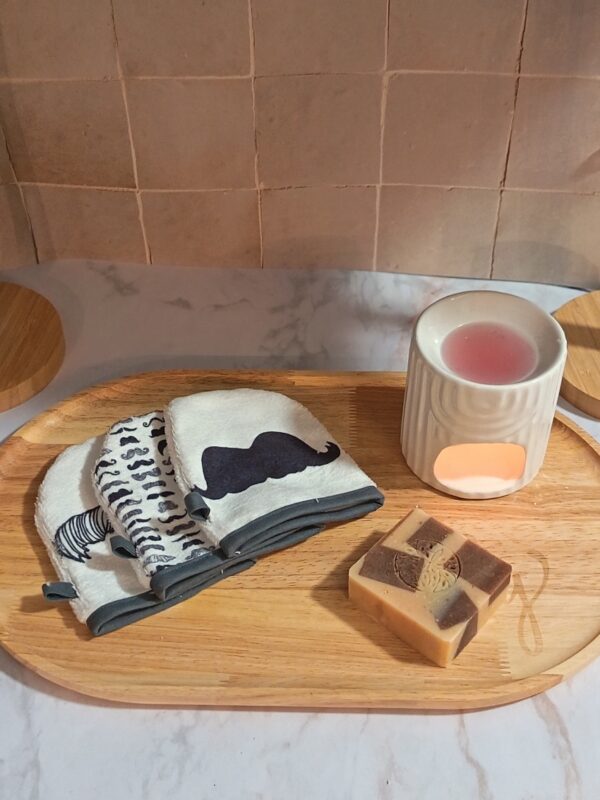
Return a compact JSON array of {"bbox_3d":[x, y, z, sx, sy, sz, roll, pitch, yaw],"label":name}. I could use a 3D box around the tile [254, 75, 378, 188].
[{"bbox_3d":[0.015,-0.198,0.816,0.091,0.091,0.010,1,45,2],"label":"tile"}]

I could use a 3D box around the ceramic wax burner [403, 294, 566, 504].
[{"bbox_3d":[0.116,-0.004,0.711,0.093,0.098,0.093,2,45,4],"label":"ceramic wax burner"}]

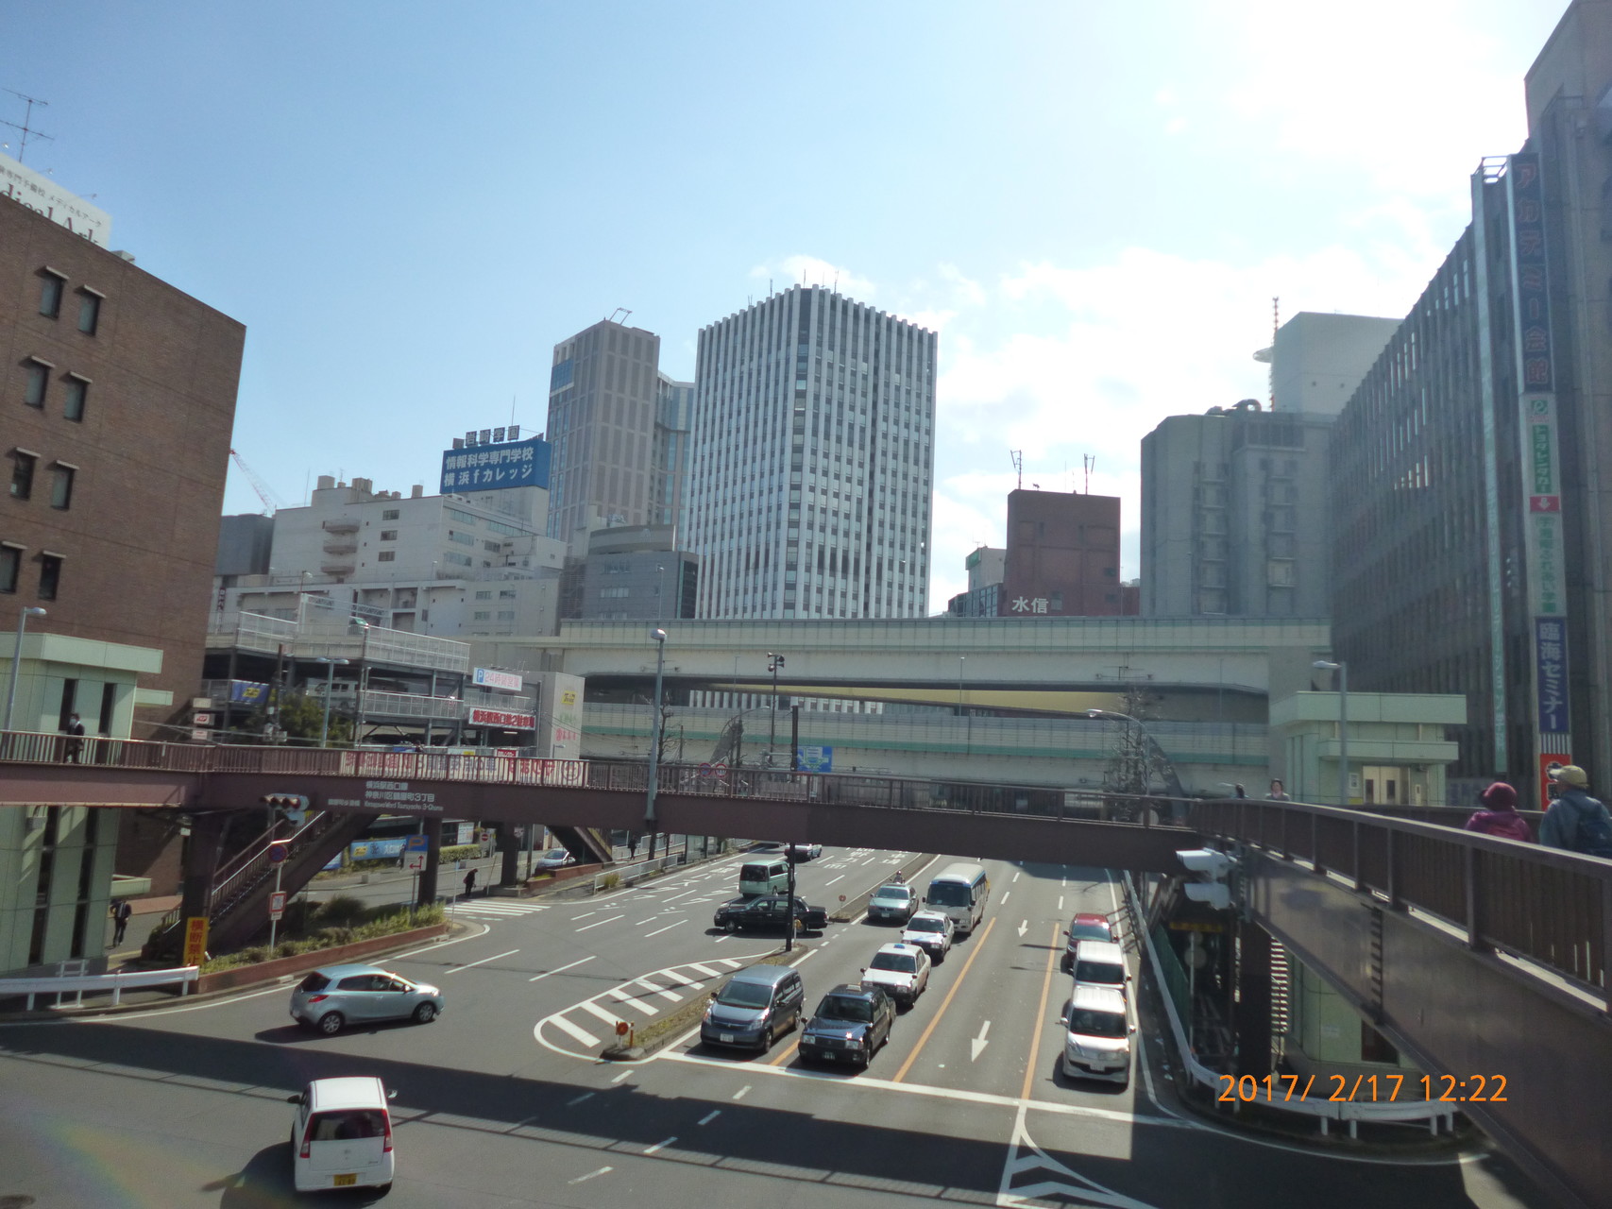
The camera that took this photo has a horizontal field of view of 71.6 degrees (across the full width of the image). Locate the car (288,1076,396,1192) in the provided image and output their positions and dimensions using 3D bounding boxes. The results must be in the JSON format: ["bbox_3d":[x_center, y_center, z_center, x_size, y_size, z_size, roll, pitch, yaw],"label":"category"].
[{"bbox_3d":[-7.973,8.984,19.222,1.475,1.500,3.395,7,-9,-24],"label":"car"}]

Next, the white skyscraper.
[{"bbox_3d":[0.282,-9.963,240.648,36.500,102.600,36.500,9,-10,-39],"label":"white skyscraper"}]

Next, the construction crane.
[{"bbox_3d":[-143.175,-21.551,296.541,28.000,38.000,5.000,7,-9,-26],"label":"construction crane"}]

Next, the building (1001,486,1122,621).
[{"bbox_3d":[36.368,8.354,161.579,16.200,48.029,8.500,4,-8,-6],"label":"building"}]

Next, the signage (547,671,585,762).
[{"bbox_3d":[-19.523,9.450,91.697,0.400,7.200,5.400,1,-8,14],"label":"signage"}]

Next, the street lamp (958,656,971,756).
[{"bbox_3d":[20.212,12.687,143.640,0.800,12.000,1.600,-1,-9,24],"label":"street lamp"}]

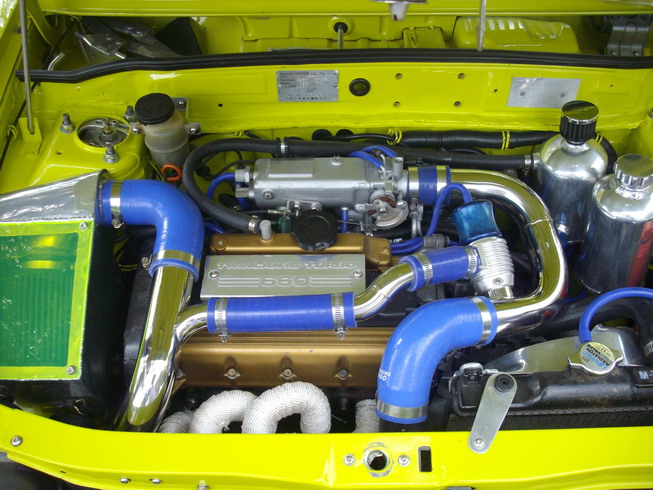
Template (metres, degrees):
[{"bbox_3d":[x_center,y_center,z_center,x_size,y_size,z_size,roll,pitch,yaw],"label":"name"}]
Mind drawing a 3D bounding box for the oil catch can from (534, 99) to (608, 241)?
[{"bbox_3d":[0.381,-0.117,1.080,0.107,0.207,0.104,0,45,0],"label":"oil catch can"}]

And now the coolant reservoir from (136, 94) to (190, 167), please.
[{"bbox_3d":[-0.258,-0.181,1.090,0.067,0.106,0.067,0,45,0],"label":"coolant reservoir"}]

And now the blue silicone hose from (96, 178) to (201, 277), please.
[{"bbox_3d":[-0.220,-0.006,0.881,0.147,0.072,0.143,0,45,0],"label":"blue silicone hose"}]

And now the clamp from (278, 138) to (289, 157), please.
[{"bbox_3d":[-0.065,-0.148,1.046,0.013,0.029,0.029,0,45,0],"label":"clamp"}]

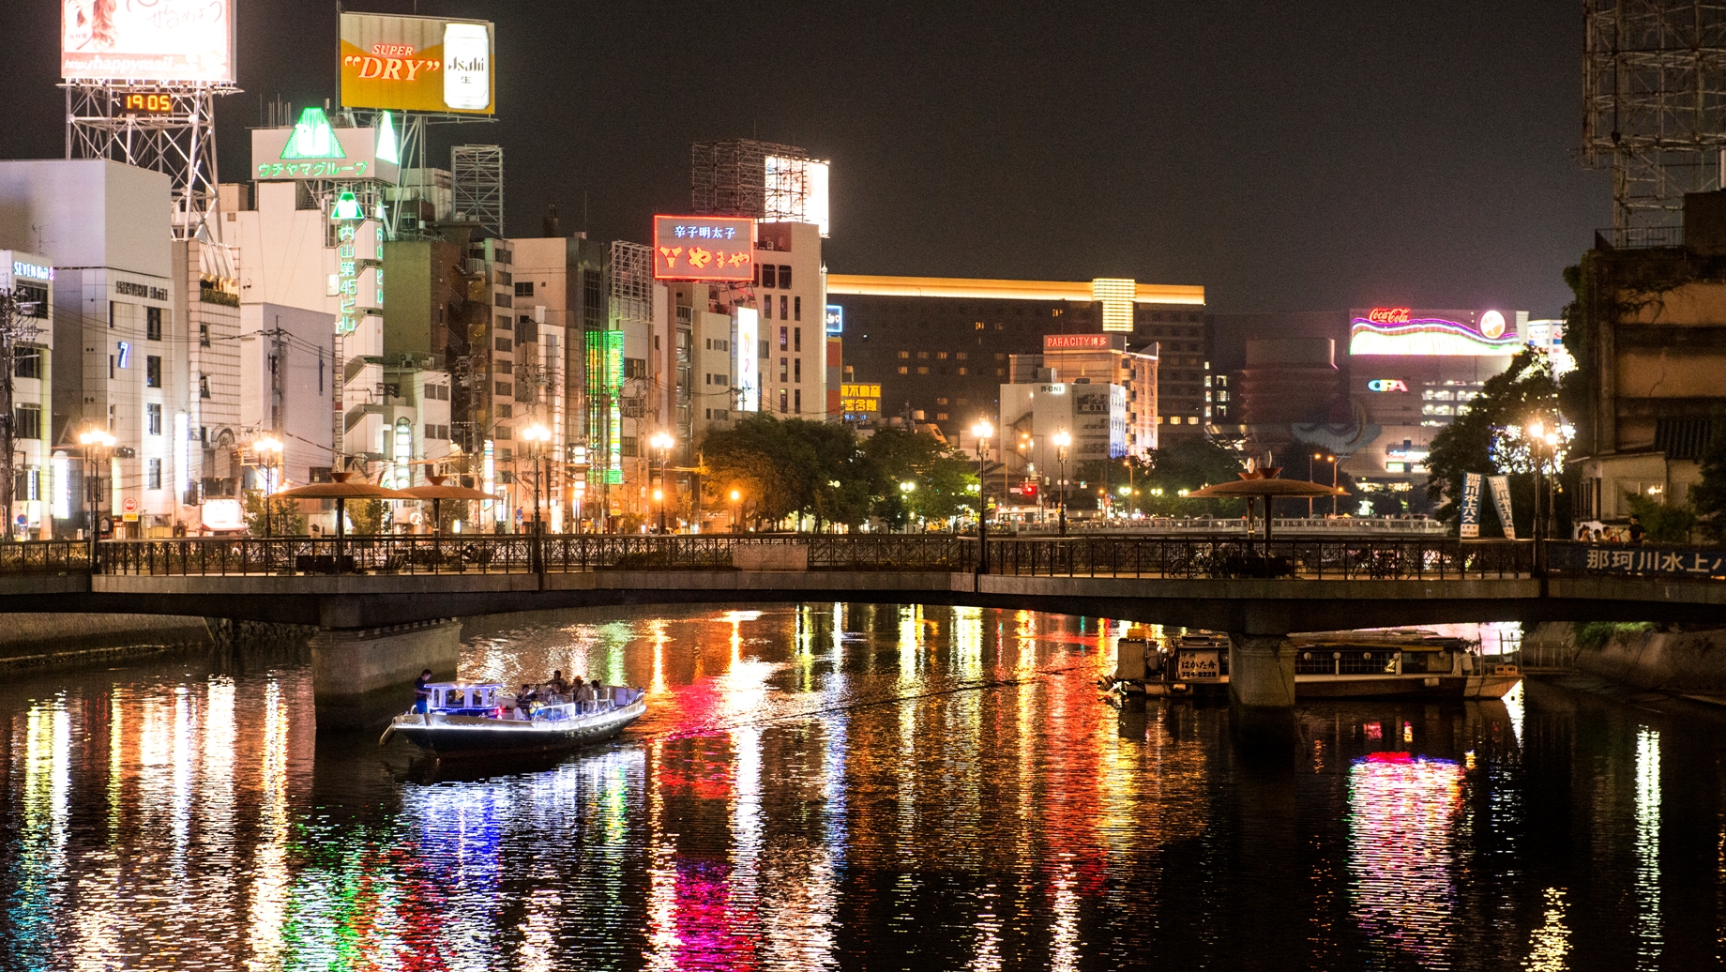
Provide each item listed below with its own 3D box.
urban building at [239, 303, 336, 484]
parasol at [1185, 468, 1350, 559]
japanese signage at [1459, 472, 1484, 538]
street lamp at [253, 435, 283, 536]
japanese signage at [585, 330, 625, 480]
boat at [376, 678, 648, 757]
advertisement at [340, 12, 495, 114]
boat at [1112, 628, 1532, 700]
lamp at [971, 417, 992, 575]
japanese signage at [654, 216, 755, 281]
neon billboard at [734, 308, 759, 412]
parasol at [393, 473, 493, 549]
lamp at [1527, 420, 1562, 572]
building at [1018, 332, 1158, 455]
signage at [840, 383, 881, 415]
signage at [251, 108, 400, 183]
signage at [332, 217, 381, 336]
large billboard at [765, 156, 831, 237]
[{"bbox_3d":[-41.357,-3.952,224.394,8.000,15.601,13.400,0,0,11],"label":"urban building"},{"bbox_3d":[11.299,0.939,93.500,4.620,2.900,4.620,0,0,14],"label":"parasol"},{"bbox_3d":[16.958,0.533,93.500,0.560,1.800,0.060,4,0,12],"label":"japanese signage"},{"bbox_3d":[-19.930,0.515,112.500,0.850,4.600,0.850,0,0,12],"label":"street lamp"},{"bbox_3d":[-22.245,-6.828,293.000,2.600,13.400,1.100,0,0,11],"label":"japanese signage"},{"bbox_3d":[-7.880,5.543,79.459,6.300,1.750,2.100,0,-1,-33],"label":"boat"},{"bbox_3d":[-33.936,-32.172,256.000,12.100,7.100,0.900,0,-1,-21],"label":"advertisement"},{"bbox_3d":[15.118,5.984,112.000,13.400,2.350,3.000,0,0,7],"label":"boat"},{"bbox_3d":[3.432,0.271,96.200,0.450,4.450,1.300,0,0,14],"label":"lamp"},{"bbox_3d":[-14.806,-22.335,315.185,10.000,6.000,0.900,0,0,-23],"label":"japanese signage"},{"bbox_3d":[-11.534,-12.619,337.000,0.600,10.500,5.200,0,-1,20],"label":"neon billboard"},{"bbox_3d":[-15.463,1.286,121.994,4.800,3.260,4.800,0,0,14],"label":"parasol"},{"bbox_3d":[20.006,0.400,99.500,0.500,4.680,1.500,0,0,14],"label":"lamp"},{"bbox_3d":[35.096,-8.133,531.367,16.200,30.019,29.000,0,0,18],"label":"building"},{"bbox_3d":[-0.518,-11.055,430.100,6.000,4.400,0.500,0,0,-4],"label":"signage"},{"bbox_3d":[-38.786,-24.337,242.461,9.300,5.100,5.200,0,0,11],"label":"signage"},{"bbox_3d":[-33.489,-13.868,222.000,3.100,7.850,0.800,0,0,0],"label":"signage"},{"bbox_3d":[-6.826,-30.362,354.249,9.500,8.000,1.000,0,-1,-45],"label":"large billboard"}]

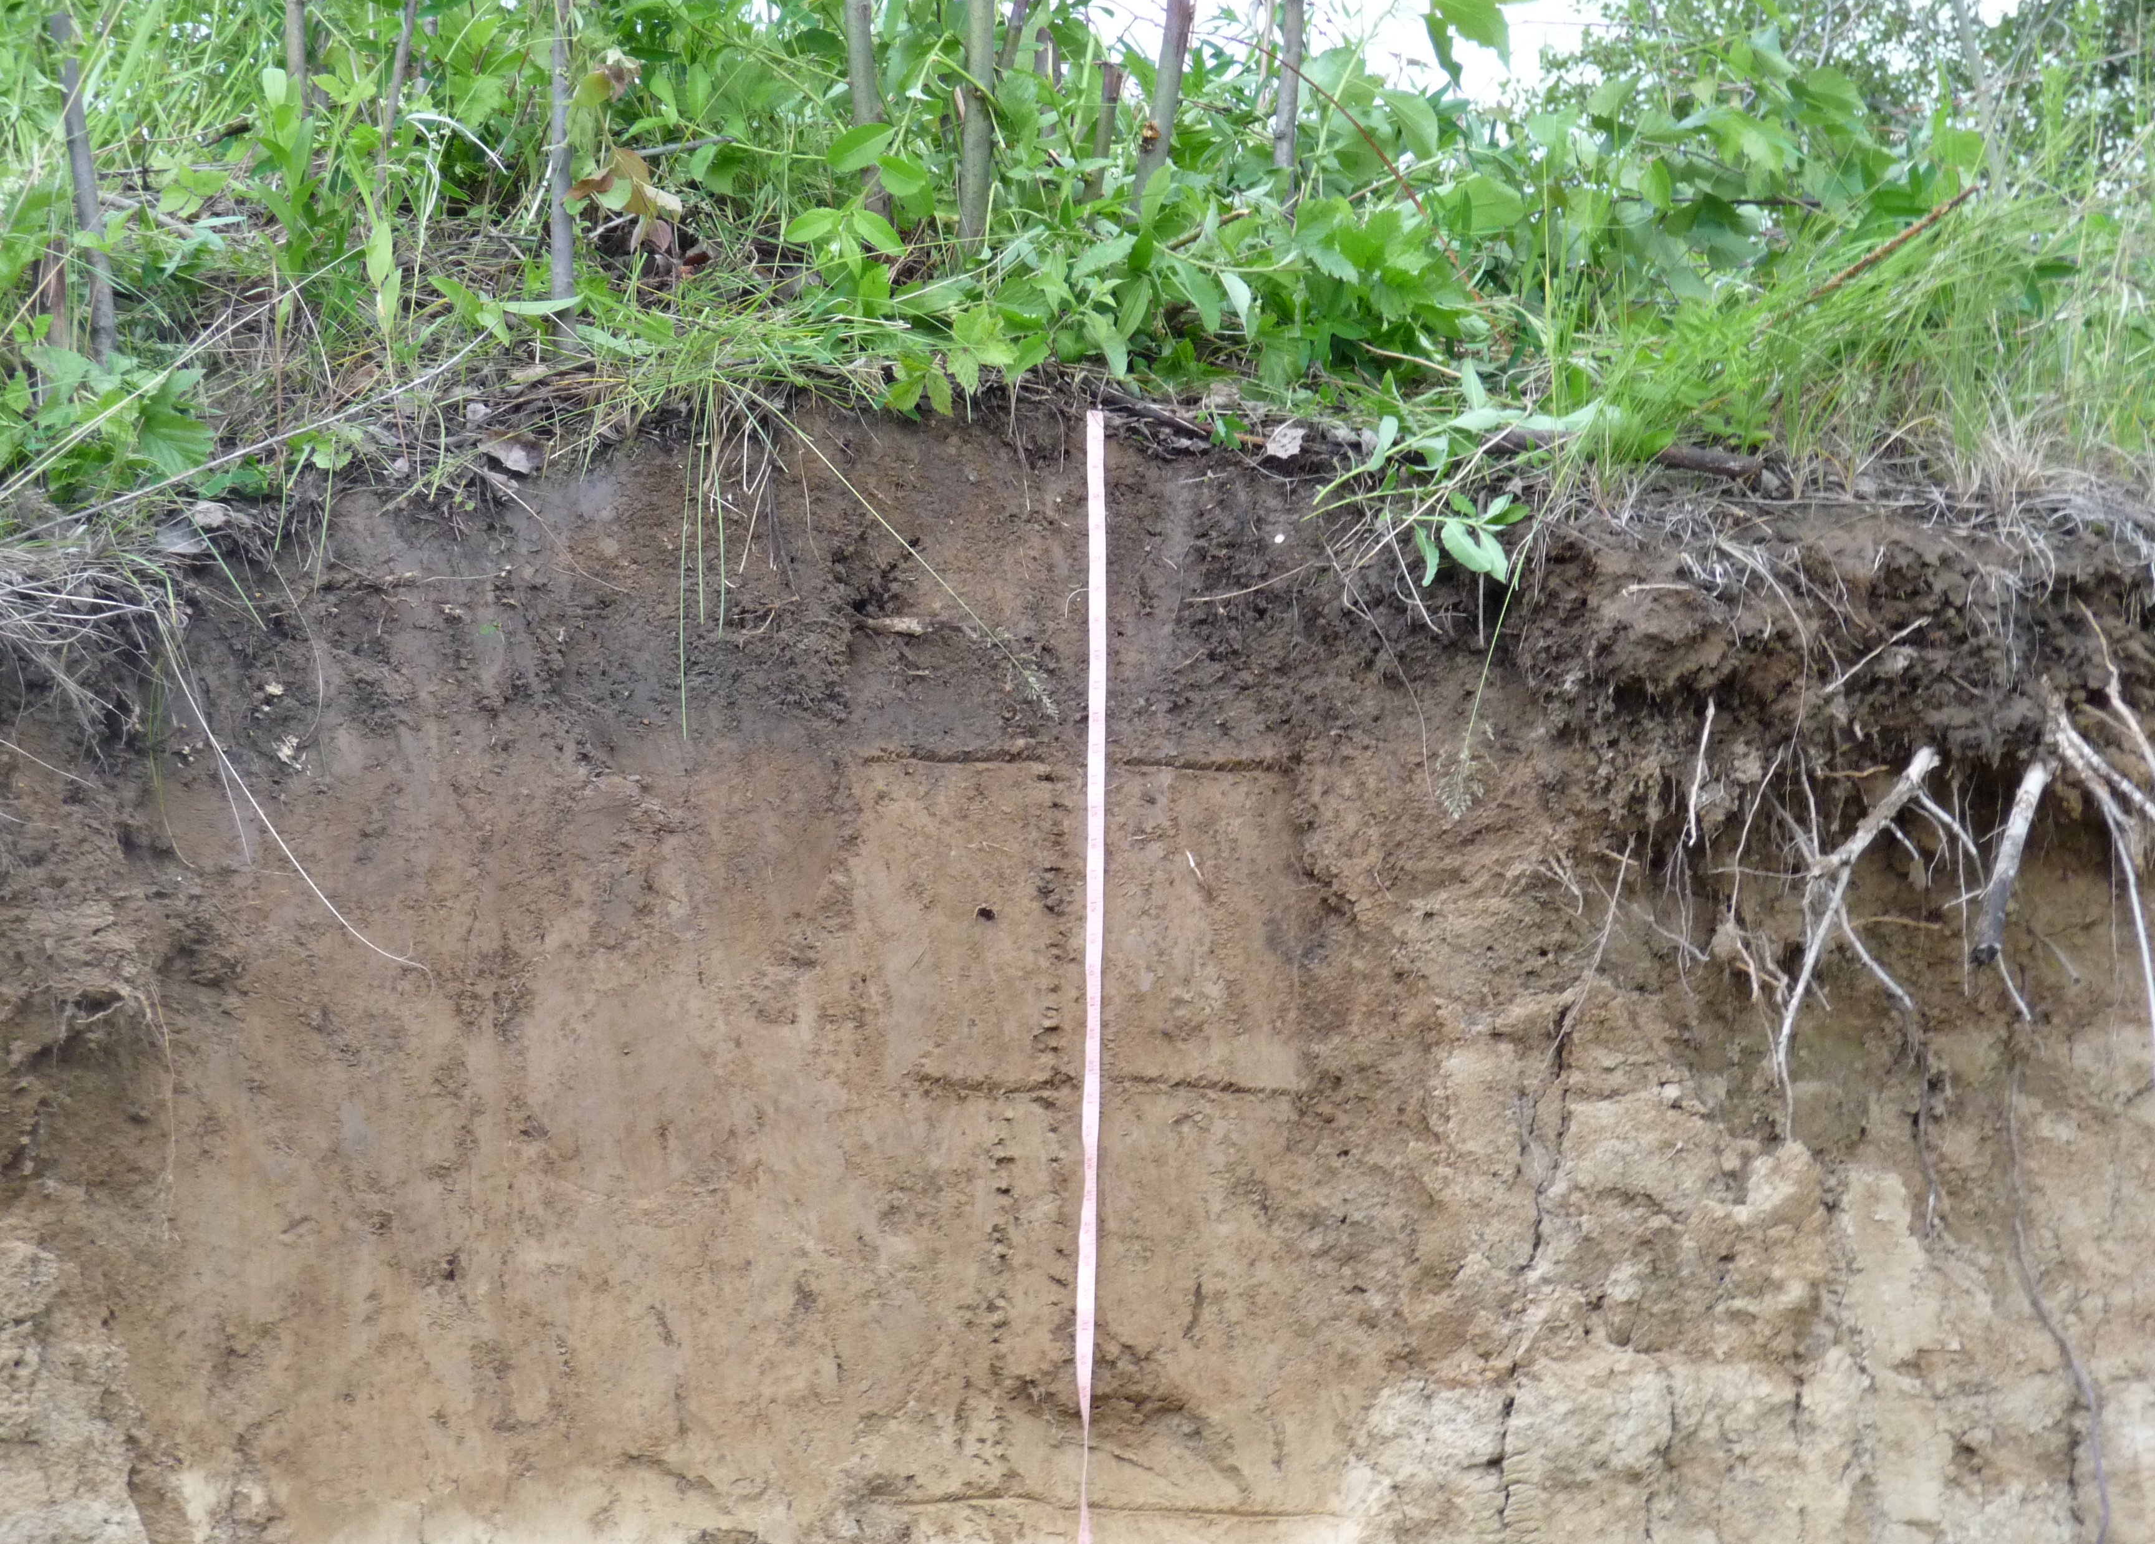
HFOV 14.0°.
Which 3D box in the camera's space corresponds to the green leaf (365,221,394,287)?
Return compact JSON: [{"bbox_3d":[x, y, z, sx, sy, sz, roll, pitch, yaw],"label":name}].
[{"bbox_3d":[-0.553,-0.410,6.960,0.021,0.052,0.012,4,-6,0],"label":"green leaf"}]

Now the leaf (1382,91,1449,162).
[{"bbox_3d":[0.274,-0.526,7.150,0.035,0.073,0.014,-28,-21,-19],"label":"leaf"}]

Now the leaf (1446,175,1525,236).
[{"bbox_3d":[0.331,-0.462,7.150,0.066,0.054,0.012,3,-31,-5],"label":"leaf"}]

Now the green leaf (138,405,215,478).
[{"bbox_3d":[-0.704,-0.259,6.850,0.059,0.057,0.022,0,-17,-6],"label":"green leaf"}]

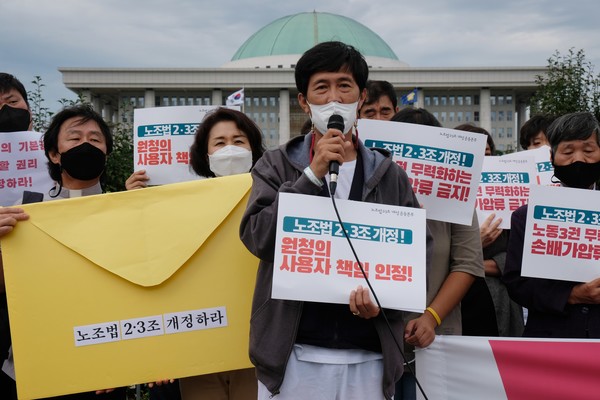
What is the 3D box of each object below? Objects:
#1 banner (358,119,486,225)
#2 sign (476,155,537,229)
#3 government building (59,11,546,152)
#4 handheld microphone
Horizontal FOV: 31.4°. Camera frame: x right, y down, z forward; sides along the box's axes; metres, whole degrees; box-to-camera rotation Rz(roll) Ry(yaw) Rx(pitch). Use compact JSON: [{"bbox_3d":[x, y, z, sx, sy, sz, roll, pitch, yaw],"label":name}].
[{"bbox_3d":[0.374,-0.088,3.400,0.420,0.297,0.012,9,3,-3],"label":"banner"},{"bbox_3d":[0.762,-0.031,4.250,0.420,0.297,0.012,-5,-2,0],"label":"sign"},{"bbox_3d":[4.400,-22.000,305.000,127.000,64.000,86.000,0,-2,0],"label":"government building"},{"bbox_3d":[0.096,-0.123,2.950,0.050,0.232,0.050,2,-15,1],"label":"handheld microphone"}]

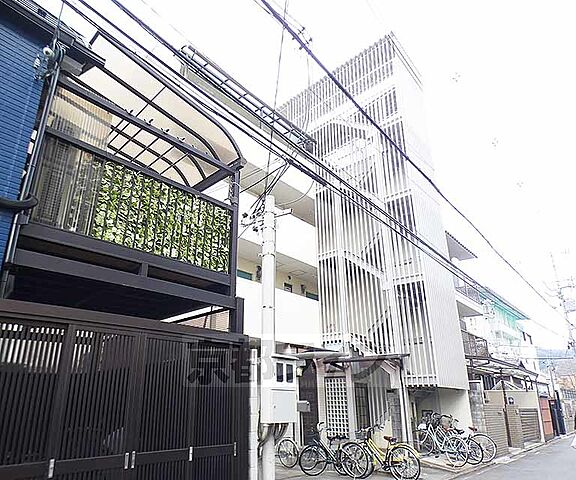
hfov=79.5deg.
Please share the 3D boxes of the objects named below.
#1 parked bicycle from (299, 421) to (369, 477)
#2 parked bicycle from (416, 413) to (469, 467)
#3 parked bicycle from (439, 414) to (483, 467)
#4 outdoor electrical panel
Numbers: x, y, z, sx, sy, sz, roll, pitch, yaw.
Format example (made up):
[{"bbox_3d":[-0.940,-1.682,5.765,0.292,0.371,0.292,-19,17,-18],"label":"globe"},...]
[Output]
[{"bbox_3d":[1.087,5.103,8.372,1.780,1.070,0.570,-11,-23,25],"label":"parked bicycle"},{"bbox_3d":[4.397,5.853,10.152,0.570,1.070,1.800,11,-24,-28],"label":"parked bicycle"},{"bbox_3d":[4.800,5.650,9.800,0.570,1.060,1.720,8,-22,-20],"label":"parked bicycle"},{"bbox_3d":[-0.138,2.595,6.074,0.256,1.024,0.614,-18,-28,40],"label":"outdoor electrical panel"}]

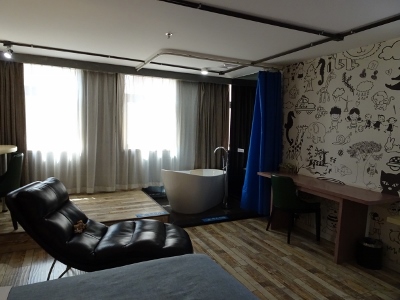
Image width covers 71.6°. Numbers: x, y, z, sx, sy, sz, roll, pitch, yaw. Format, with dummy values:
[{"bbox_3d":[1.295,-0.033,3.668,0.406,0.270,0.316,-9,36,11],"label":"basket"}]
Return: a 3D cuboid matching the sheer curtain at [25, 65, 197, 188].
[{"bbox_3d":[-1.443,-0.322,5.222,3.145,2.184,0.160,-1,5,-26],"label":"sheer curtain"}]

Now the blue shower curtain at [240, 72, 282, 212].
[{"bbox_3d":[1.009,-0.108,4.641,0.460,2.372,0.397,-1,5,-26],"label":"blue shower curtain"}]

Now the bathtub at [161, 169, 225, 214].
[{"bbox_3d":[-0.071,0.688,4.858,1.254,0.679,0.679,-1,5,-26],"label":"bathtub"}]

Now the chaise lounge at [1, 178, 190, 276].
[{"bbox_3d":[-0.898,0.772,2.821,1.640,0.900,0.630,1,5,-5],"label":"chaise lounge"}]

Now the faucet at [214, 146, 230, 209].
[{"bbox_3d":[0.401,0.490,4.920,0.320,1.087,0.160,1,5,-8],"label":"faucet"}]

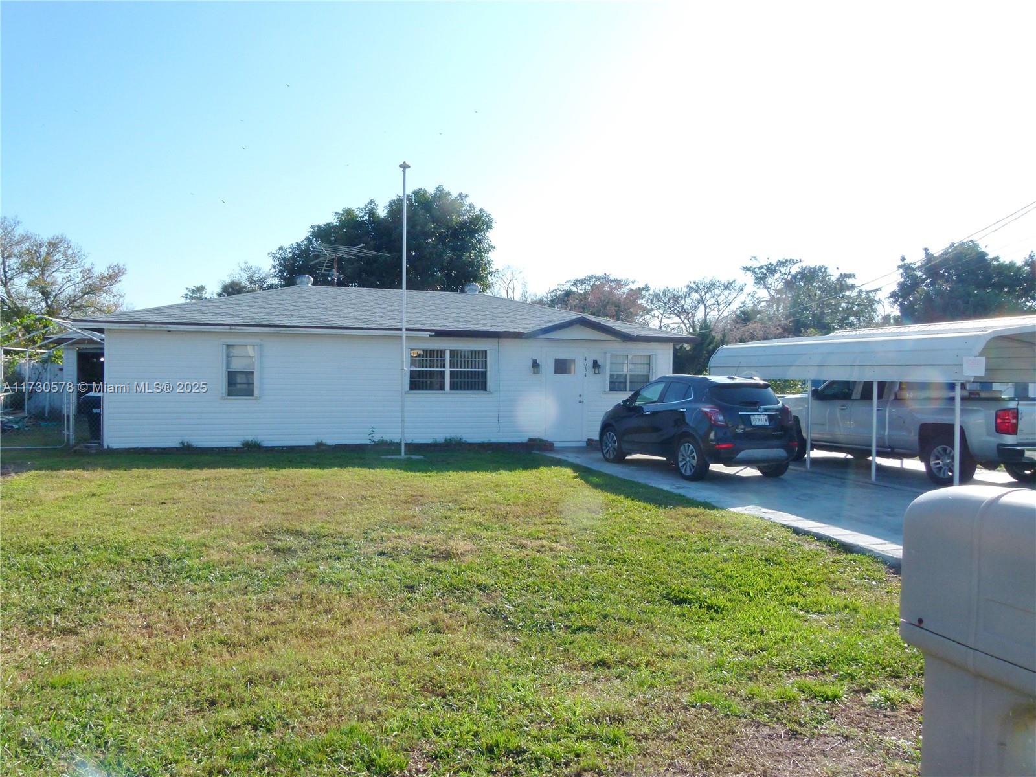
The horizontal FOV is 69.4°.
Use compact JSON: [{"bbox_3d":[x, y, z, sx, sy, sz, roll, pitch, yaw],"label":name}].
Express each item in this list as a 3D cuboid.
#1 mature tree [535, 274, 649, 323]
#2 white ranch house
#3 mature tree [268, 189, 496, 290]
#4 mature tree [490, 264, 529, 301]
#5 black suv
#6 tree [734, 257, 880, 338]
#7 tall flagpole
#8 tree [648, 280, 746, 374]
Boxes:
[{"bbox_3d":[4.504,-3.107,46.075,7.066,7.871,6.500,1,1,0],"label":"mature tree"},{"bbox_3d":[-3.162,-0.686,19.714,13.033,3.864,8.237,0,1,-15],"label":"white ranch house"},{"bbox_3d":[-5.875,-3.836,32.091,9.658,9.604,9.000,1,1,0],"label":"mature tree"},{"bbox_3d":[-0.599,-3.437,46.080,2.900,8.405,2.900,1,1,0],"label":"mature tree"},{"bbox_3d":[3.047,0.620,13.592,1.790,1.658,4.277,0,1,-20],"label":"black suv"},{"bbox_3d":[16.576,-3.263,43.082,8.373,8.595,7.500,1,1,0],"label":"tree"},{"bbox_3d":[-2.284,-1.592,15.000,0.230,5.909,0.230,0,1,-15],"label":"tall flagpole"},{"bbox_3d":[10.212,-2.697,43.070,5.582,7.307,5.300,1,1,0],"label":"tree"}]

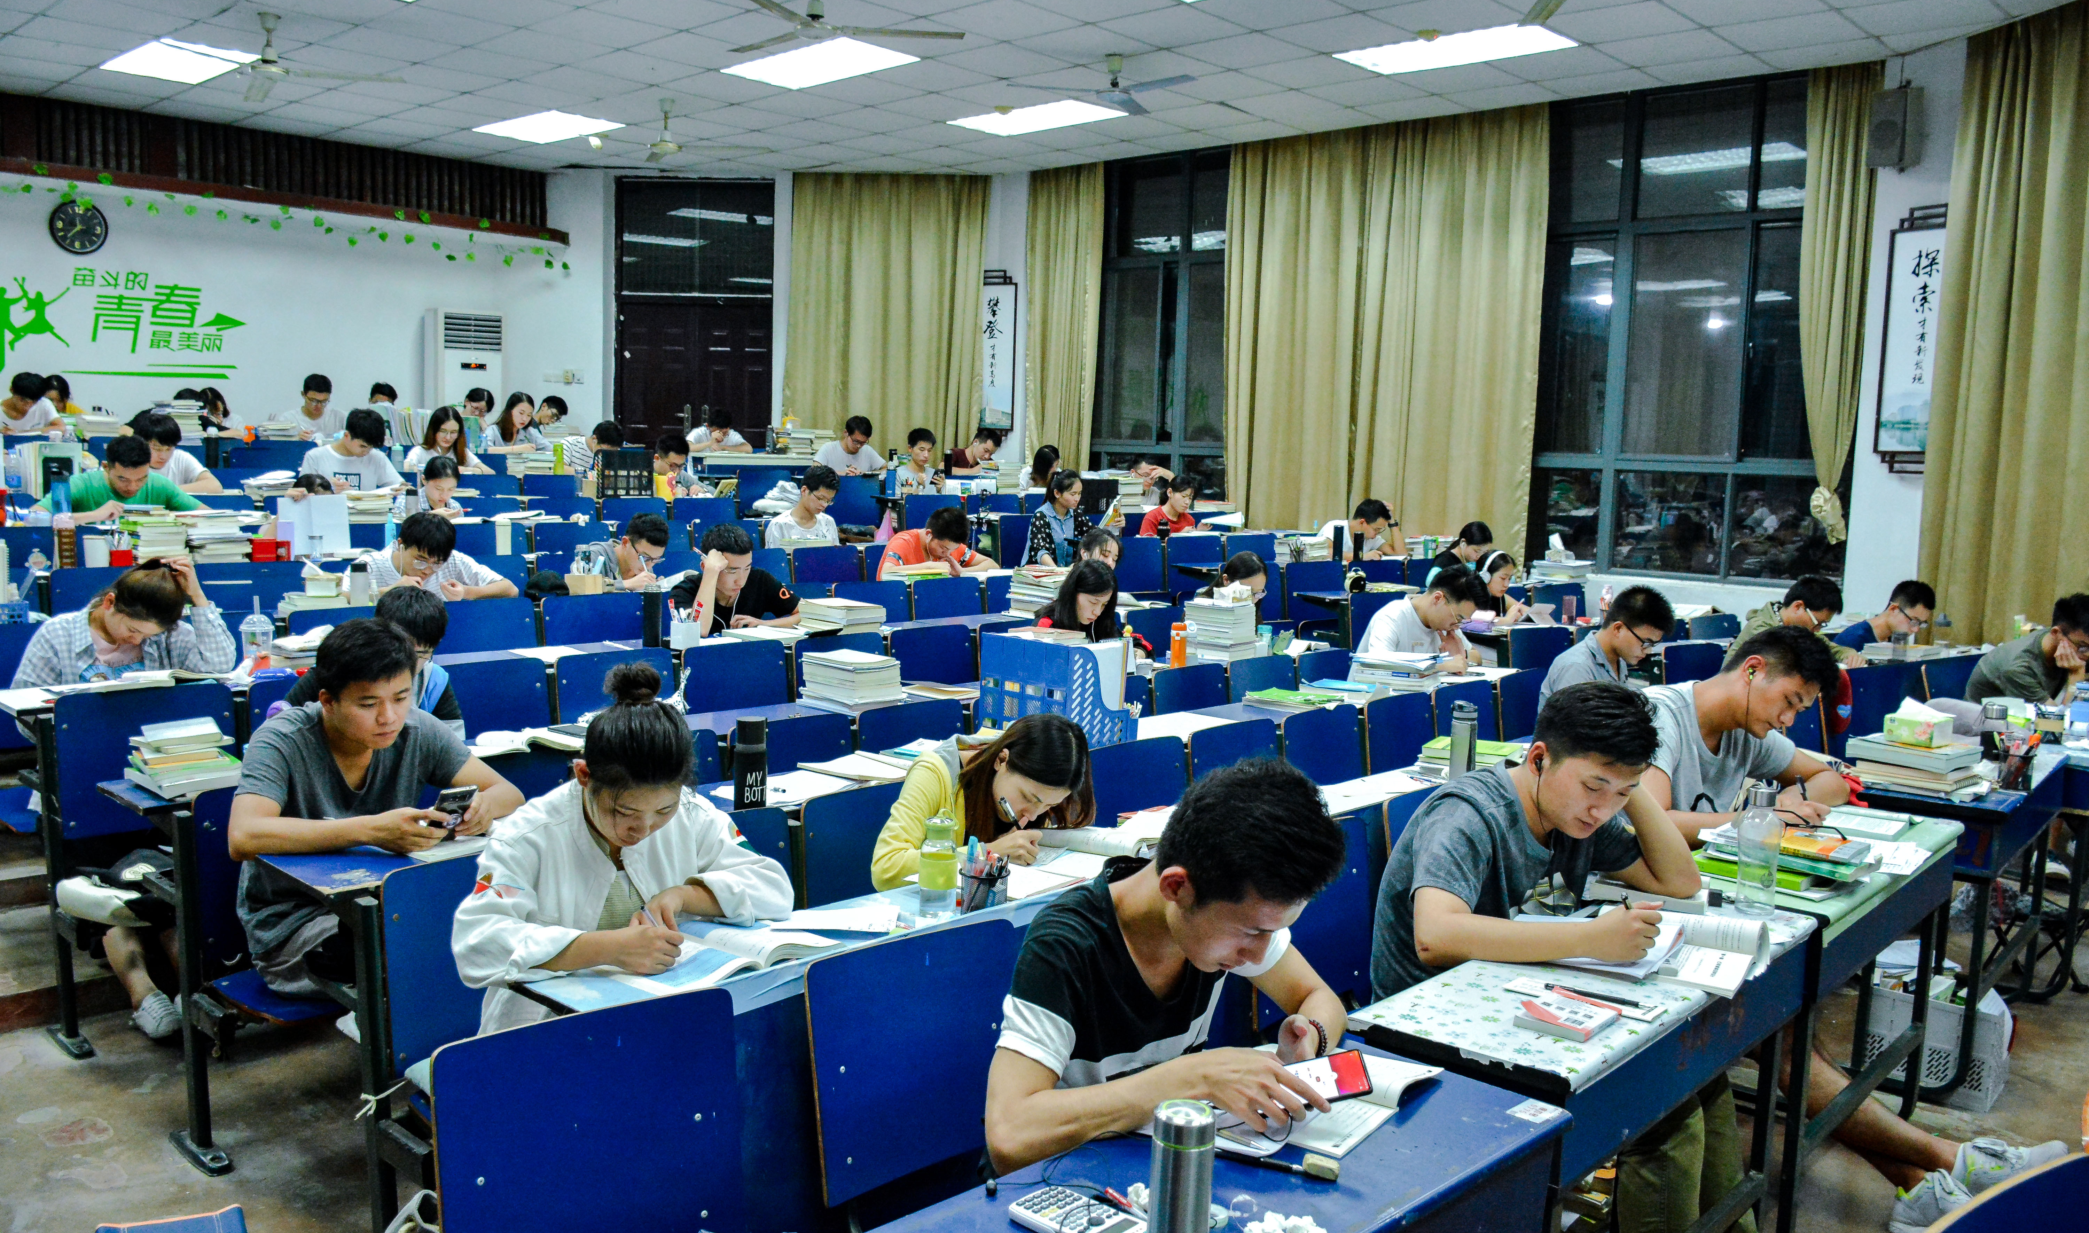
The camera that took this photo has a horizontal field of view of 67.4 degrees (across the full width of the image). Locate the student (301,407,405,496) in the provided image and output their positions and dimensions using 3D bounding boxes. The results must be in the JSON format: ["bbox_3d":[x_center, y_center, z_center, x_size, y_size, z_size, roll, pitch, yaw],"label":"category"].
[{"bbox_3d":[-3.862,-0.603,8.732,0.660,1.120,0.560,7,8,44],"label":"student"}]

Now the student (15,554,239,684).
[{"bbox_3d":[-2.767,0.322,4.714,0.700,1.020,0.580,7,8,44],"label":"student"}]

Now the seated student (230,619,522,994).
[{"bbox_3d":[-1.420,0.624,3.436,0.680,1.235,0.620,7,8,43],"label":"seated student"}]

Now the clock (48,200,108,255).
[{"bbox_3d":[-6.520,-2.626,10.582,0.050,0.370,0.365,7,9,43],"label":"clock"}]

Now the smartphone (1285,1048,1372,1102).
[{"bbox_3d":[0.358,0.635,2.130,0.155,0.010,0.075,-14,31,3],"label":"smartphone"}]

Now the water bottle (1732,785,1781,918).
[{"bbox_3d":[1.288,0.417,2.823,0.070,0.235,0.070,7,9,43],"label":"water bottle"}]

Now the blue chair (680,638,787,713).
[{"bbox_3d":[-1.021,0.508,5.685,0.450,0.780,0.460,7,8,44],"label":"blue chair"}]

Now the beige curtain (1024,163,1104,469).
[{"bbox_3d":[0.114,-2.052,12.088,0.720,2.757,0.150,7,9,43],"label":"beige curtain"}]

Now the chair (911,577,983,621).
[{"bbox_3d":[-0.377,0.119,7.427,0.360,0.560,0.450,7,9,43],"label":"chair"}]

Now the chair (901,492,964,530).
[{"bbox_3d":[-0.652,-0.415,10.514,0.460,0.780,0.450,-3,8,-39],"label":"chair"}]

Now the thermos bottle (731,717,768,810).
[{"bbox_3d":[-0.711,0.358,3.780,0.077,0.224,0.077,1,6,0],"label":"thermos bottle"}]

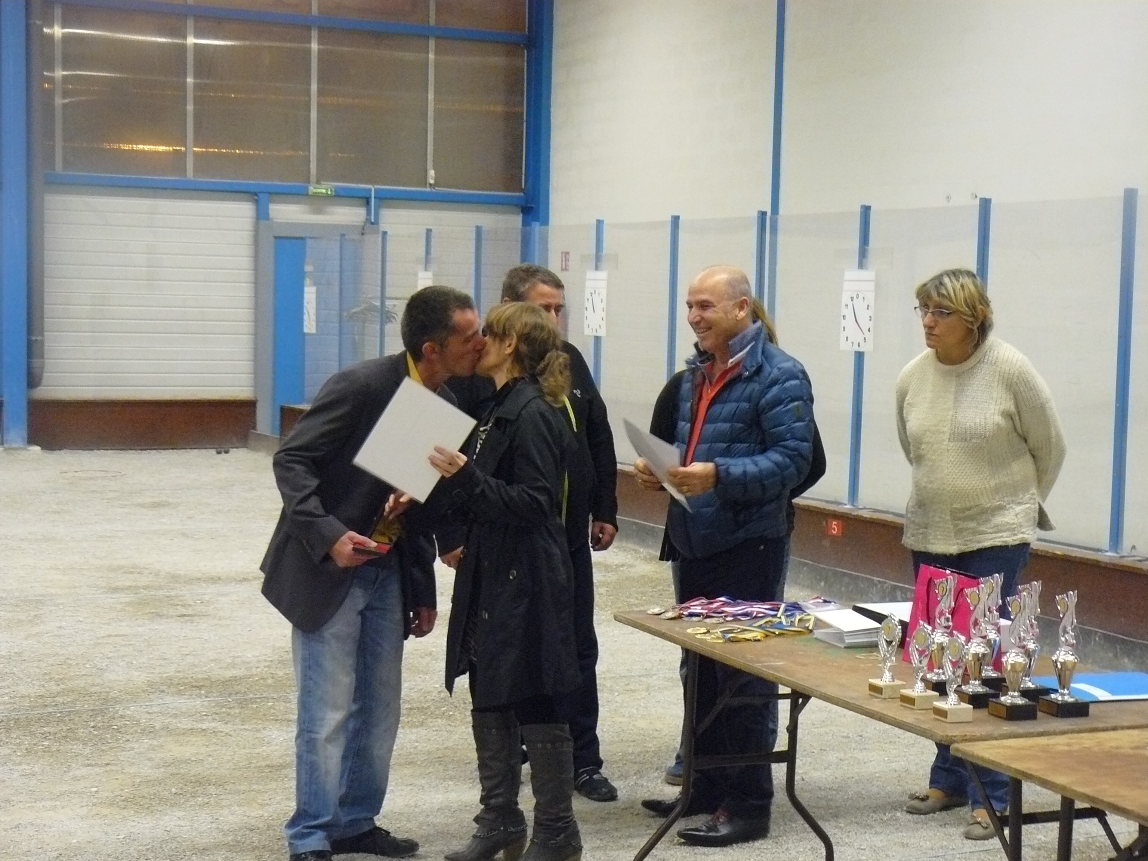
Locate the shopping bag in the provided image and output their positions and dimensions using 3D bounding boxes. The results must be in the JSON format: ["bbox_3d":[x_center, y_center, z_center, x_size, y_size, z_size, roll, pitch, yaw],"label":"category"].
[{"bbox_3d":[0.914,0.456,4.875,0.120,0.235,0.265,0,4,-23],"label":"shopping bag"}]

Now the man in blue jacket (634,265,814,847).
[{"bbox_3d":[0.458,0.358,6.194,0.450,1.720,0.510,-1,4,-27],"label":"man in blue jacket"}]

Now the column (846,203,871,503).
[{"bbox_3d":[1.590,-0.409,11.252,0.050,1.667,0.055,-1,4,-26],"label":"column"}]

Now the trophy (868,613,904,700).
[{"bbox_3d":[0.700,0.501,4.502,0.058,0.185,0.058,0,4,-22],"label":"trophy"}]

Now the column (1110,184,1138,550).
[{"bbox_3d":[2.526,-0.265,9.299,0.050,1.675,0.055,-1,4,-26],"label":"column"}]

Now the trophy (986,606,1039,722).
[{"bbox_3d":[0.938,0.480,4.300,0.073,0.262,0.073,0,4,-22],"label":"trophy"}]

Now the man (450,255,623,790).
[{"bbox_3d":[-0.137,0.311,6.714,0.570,1.720,0.400,1,4,-8],"label":"man"}]

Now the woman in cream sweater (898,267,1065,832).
[{"bbox_3d":[1.268,0.361,6.334,0.510,1.730,0.390,4,4,34],"label":"woman in cream sweater"}]

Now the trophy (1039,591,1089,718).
[{"bbox_3d":[1.058,0.479,4.342,0.073,0.265,0.073,0,4,-22],"label":"trophy"}]

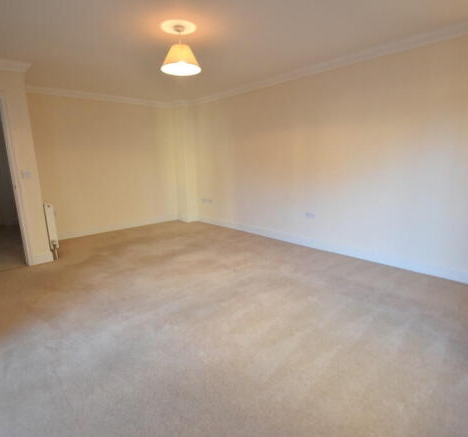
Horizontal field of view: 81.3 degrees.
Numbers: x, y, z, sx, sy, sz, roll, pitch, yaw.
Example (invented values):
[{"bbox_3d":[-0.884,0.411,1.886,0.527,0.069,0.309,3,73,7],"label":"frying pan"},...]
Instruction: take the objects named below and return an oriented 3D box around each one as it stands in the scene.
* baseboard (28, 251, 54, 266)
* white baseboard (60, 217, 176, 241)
[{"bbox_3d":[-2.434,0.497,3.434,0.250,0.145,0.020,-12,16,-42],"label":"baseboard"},{"bbox_3d":[-2.065,0.141,5.119,2.300,0.145,0.020,-12,16,-42],"label":"white baseboard"}]

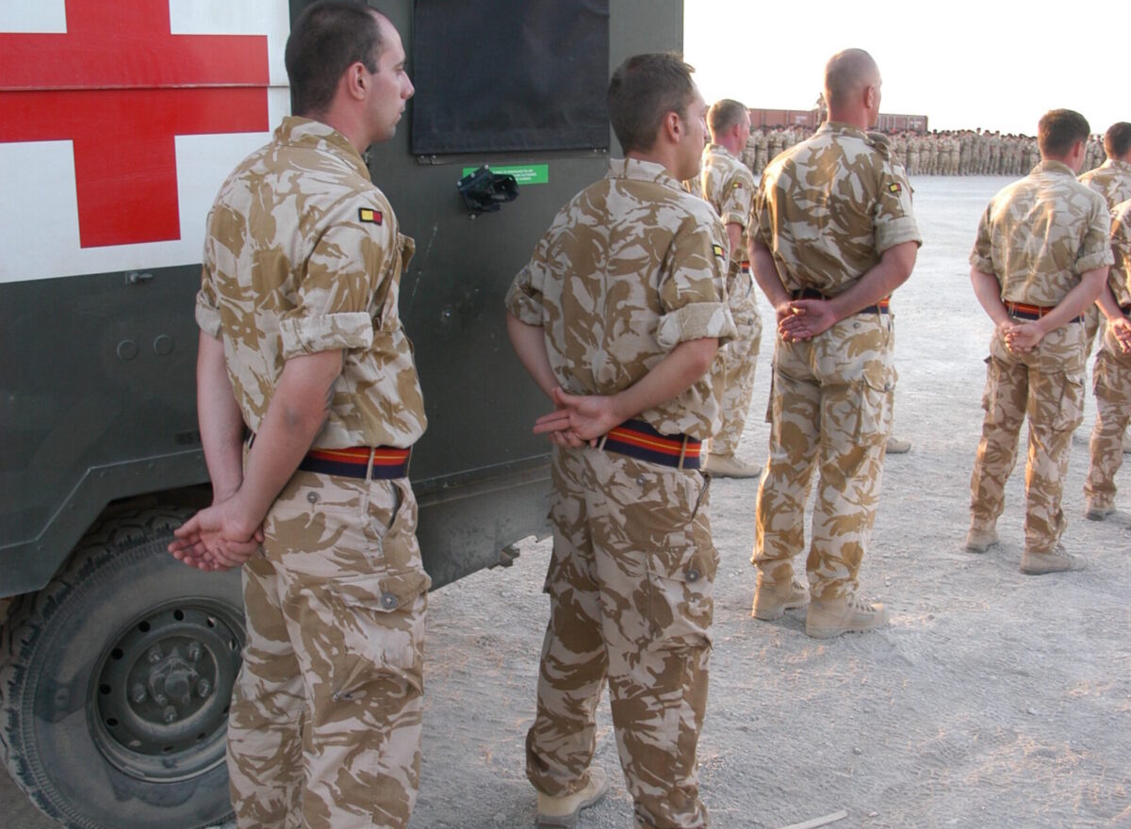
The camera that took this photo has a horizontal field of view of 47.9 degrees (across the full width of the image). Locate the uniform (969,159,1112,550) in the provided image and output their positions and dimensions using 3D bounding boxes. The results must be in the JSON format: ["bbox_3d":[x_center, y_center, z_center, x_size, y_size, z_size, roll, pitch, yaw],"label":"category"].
[{"bbox_3d":[1.811,-0.244,4.949,0.388,1.469,0.561,-7,14,-30],"label":"uniform"}]

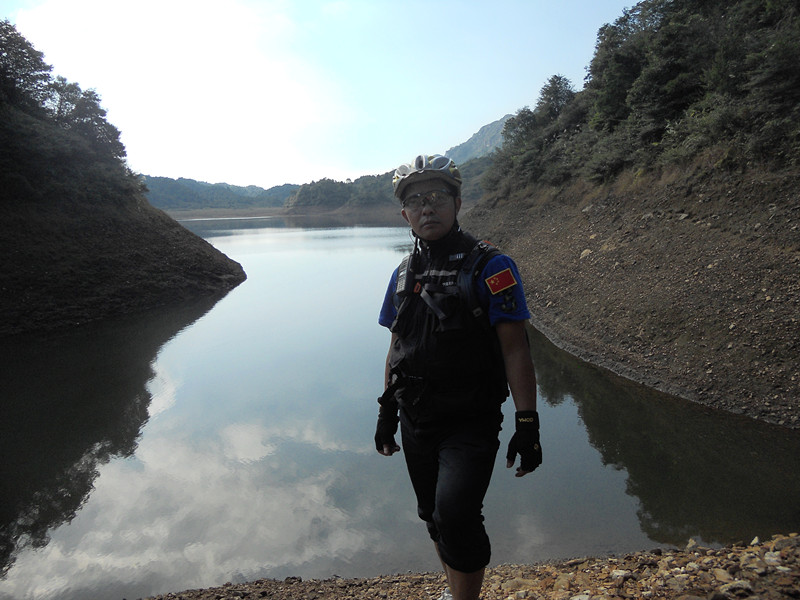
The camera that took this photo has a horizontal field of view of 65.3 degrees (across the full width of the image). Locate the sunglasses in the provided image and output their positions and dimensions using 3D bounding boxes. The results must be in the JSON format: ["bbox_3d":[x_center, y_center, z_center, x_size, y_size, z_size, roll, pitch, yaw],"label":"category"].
[{"bbox_3d":[0.089,-0.304,1.960,0.150,0.050,0.140,-12,-2,9],"label":"sunglasses"}]

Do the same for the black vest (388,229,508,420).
[{"bbox_3d":[0.157,0.068,2.100,0.400,0.600,0.270,0,7,27],"label":"black vest"}]

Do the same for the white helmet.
[{"bbox_3d":[0.076,-0.397,2.000,0.215,0.155,0.280,-11,-4,8],"label":"white helmet"}]

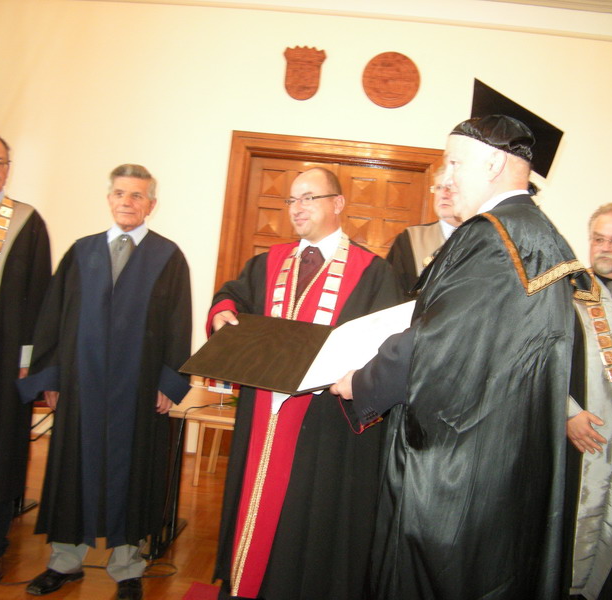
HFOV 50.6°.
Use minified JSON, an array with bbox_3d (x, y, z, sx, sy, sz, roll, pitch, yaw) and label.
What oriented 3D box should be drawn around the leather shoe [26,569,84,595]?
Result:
[{"bbox_3d":[-0.969,1.066,2.502,0.102,0.100,0.275,4,-3,33],"label":"leather shoe"}]

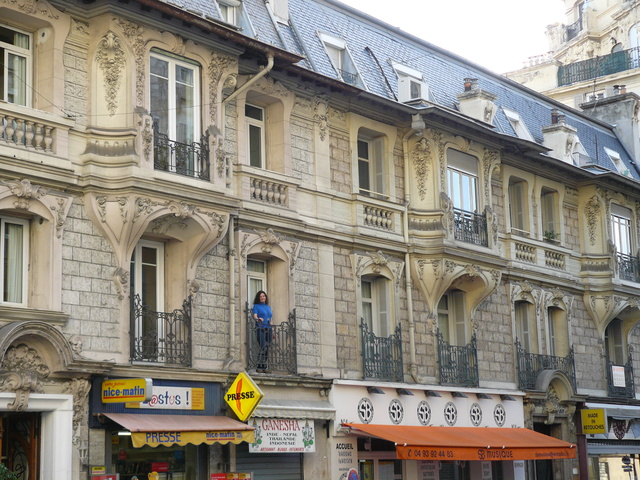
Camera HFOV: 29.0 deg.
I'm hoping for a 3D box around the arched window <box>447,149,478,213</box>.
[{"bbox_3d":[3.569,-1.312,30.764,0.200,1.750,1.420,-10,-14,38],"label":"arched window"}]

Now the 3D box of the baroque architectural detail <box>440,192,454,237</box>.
[{"bbox_3d":[3.090,-0.609,29.863,0.240,1.050,0.250,-10,-13,37],"label":"baroque architectural detail"}]

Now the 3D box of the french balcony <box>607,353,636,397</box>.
[{"bbox_3d":[9.254,4.176,38.358,0.200,1.420,1.880,-10,-13,37],"label":"french balcony"}]

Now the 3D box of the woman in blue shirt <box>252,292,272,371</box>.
[{"bbox_3d":[-1.173,1.847,25.141,0.450,1.640,0.320,7,-13,-38],"label":"woman in blue shirt"}]

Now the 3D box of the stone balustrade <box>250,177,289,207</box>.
[{"bbox_3d":[-1.032,-0.970,25.541,0.180,0.480,1.220,-10,-13,37],"label":"stone balustrade"}]

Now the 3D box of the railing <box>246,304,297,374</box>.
[{"bbox_3d":[-1.026,2.050,25.492,0.200,1.400,1.570,-10,-13,37],"label":"railing"}]

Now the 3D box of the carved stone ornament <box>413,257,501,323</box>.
[{"bbox_3d":[3.621,1.387,30.661,0.540,1.520,3.950,-10,-13,37],"label":"carved stone ornament"}]

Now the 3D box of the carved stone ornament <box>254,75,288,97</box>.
[{"bbox_3d":[-1.063,-3.261,25.930,0.150,0.340,1.200,-10,-13,37],"label":"carved stone ornament"}]

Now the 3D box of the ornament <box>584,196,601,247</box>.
[{"bbox_3d":[8.127,-0.555,36.864,0.500,1.520,0.140,1,-11,-13],"label":"ornament"}]

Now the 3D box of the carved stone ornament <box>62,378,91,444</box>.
[{"bbox_3d":[-4.033,2.843,20.622,0.270,1.080,0.470,-10,-14,38],"label":"carved stone ornament"}]

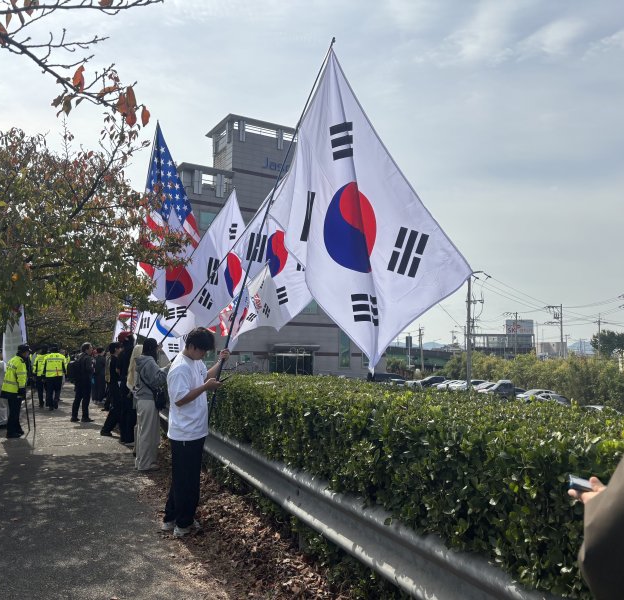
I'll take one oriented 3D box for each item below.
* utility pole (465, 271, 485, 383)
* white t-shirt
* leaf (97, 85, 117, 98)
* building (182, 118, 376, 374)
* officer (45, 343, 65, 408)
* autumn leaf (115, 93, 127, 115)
[{"bbox_3d":[11.358,3.215,42.000,1.400,10.300,0.500,-1,-6,14],"label":"utility pole"},{"bbox_3d":[-1.061,0.822,5.120,0.340,0.730,0.480,-2,-6,16],"label":"white t-shirt"},{"bbox_3d":[-0.785,-0.798,2.300,0.075,0.045,0.045,1,-5,0],"label":"leaf"},{"bbox_3d":[-5.382,-5.083,80.118,29.560,32.020,13.000,4,-6,-30],"label":"building"},{"bbox_3d":[-6.899,2.076,16.100,0.550,1.750,0.380,2,-6,-19],"label":"officer"},{"bbox_3d":[-0.687,-0.703,2.150,0.042,0.077,0.030,1,-5,0],"label":"autumn leaf"}]

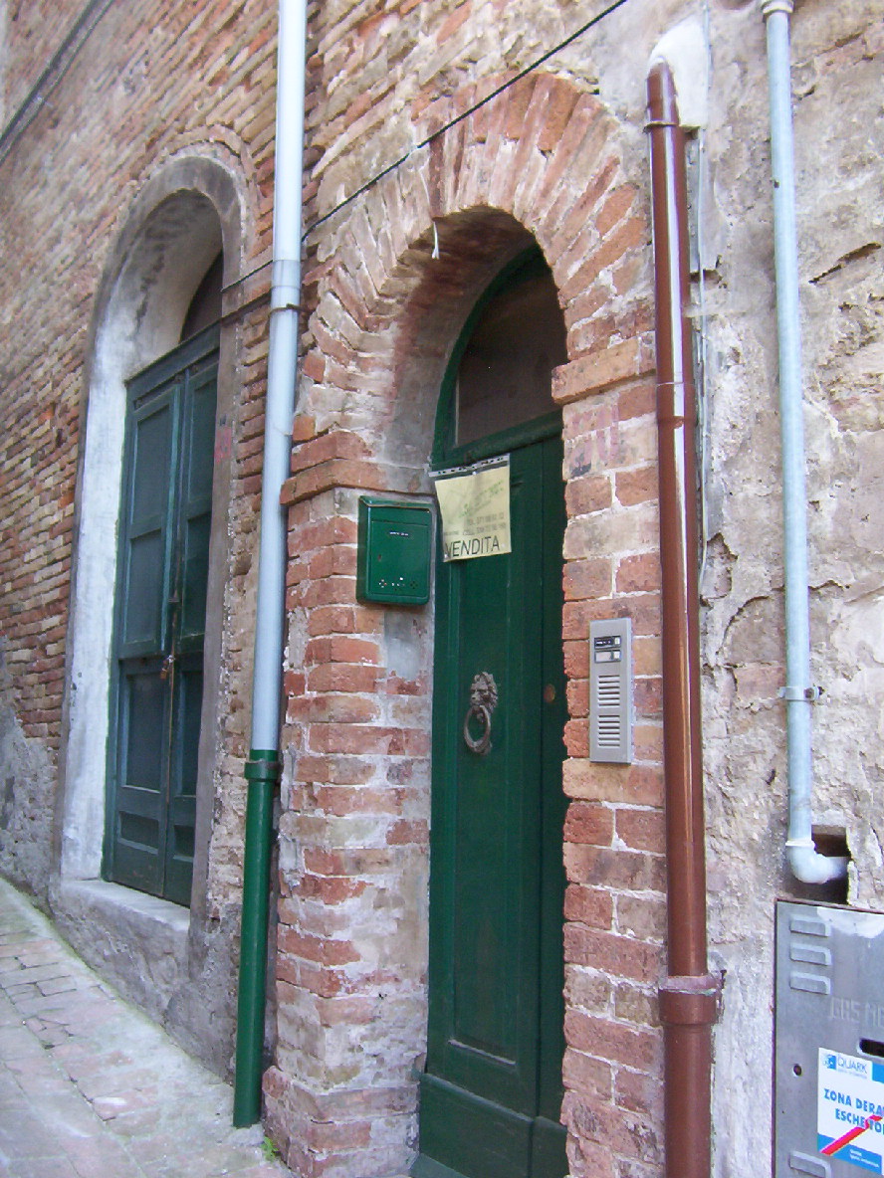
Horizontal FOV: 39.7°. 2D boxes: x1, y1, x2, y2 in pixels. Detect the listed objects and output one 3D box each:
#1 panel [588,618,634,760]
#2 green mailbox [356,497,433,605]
[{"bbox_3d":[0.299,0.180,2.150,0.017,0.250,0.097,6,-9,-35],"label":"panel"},{"bbox_3d":[-0.116,-0.097,3.018,0.165,0.260,0.075,4,-8,-24],"label":"green mailbox"}]

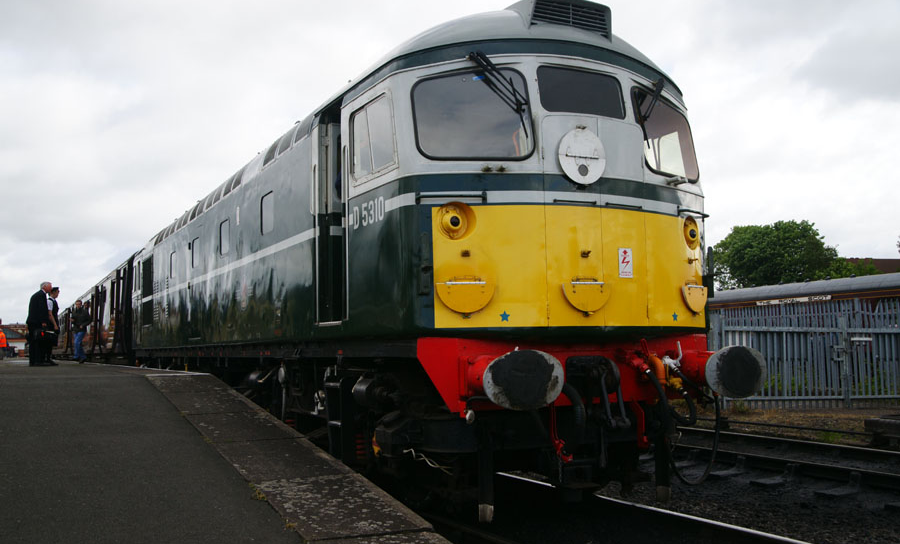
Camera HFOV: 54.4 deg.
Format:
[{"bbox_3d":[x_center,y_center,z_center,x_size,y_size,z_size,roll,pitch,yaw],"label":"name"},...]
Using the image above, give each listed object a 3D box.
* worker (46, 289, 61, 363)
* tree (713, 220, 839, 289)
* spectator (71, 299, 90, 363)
[{"bbox_3d":[-8.769,1.169,19.300,0.400,1.710,0.500,1,-6,-27],"label":"worker"},{"bbox_3d":[20.834,1.440,56.000,7.800,9.500,7.800,-3,-5,20],"label":"tree"},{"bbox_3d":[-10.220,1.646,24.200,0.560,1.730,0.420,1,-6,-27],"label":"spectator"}]

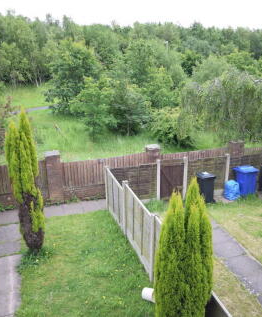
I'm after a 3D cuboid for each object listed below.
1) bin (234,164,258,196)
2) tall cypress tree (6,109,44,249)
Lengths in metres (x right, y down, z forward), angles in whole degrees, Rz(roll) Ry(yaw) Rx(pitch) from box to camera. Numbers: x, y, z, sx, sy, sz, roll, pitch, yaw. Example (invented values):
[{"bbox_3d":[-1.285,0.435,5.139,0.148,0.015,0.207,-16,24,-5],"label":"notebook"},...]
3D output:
[{"bbox_3d":[4.194,0.824,11.572,0.590,1.070,0.720,-8,17,-28],"label":"bin"},{"bbox_3d":[-2.569,0.599,7.680,0.780,3.500,0.780,-5,16,-19],"label":"tall cypress tree"}]

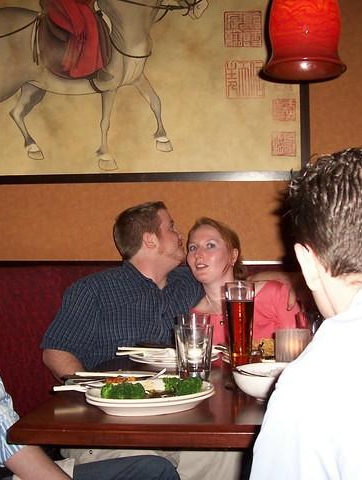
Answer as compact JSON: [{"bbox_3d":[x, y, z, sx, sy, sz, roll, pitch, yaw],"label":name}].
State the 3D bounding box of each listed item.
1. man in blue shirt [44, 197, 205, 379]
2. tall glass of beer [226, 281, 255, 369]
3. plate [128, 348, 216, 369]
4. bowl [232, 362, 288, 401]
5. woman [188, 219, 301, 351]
[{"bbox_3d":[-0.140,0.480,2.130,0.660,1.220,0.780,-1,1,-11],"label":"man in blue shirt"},{"bbox_3d":[0.161,0.226,1.855,0.081,0.224,0.081,-1,1,0],"label":"tall glass of beer"},{"bbox_3d":[-0.020,0.326,1.860,0.250,0.026,0.250,-1,1,0],"label":"plate"},{"bbox_3d":[0.198,0.316,1.505,0.168,0.062,0.168,-1,1,0],"label":"bowl"},{"bbox_3d":[0.180,0.505,2.120,0.500,1.160,0.750,0,1,3],"label":"woman"}]

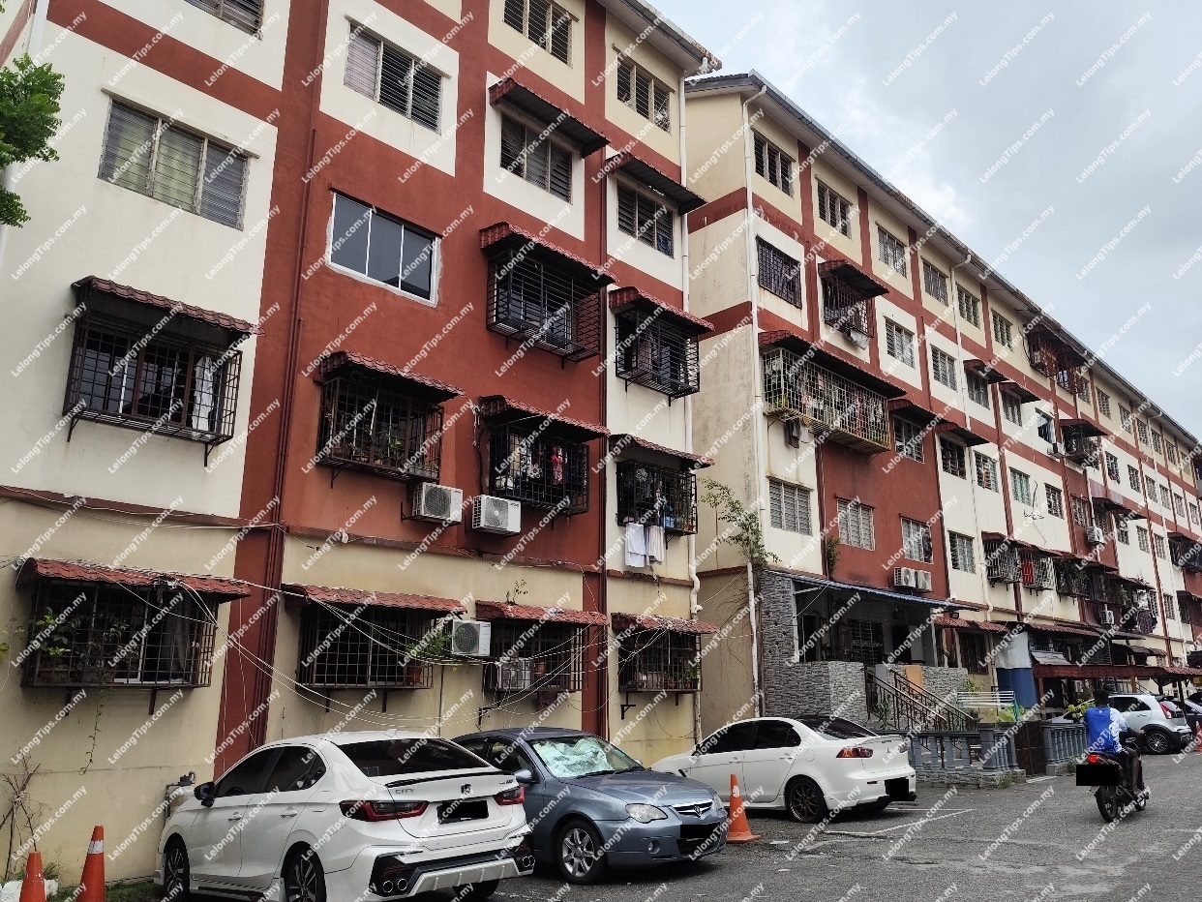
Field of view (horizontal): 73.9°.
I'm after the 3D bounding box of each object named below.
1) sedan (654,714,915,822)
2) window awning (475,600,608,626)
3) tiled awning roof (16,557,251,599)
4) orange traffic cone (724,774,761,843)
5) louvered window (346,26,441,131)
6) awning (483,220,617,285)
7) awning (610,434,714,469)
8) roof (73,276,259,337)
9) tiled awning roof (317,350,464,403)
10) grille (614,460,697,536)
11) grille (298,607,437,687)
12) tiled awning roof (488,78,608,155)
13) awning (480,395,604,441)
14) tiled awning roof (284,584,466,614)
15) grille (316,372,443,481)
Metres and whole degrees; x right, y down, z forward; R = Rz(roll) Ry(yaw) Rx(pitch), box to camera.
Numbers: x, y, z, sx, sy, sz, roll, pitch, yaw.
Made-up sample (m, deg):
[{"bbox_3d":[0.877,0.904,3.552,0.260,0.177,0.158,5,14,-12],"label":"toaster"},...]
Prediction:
[{"bbox_3d":[2.740,5.100,13.100,1.760,1.480,4.570,11,-18,-39],"label":"sedan"},{"bbox_3d":[-0.870,2.518,12.425,2.060,0.300,0.750,15,-22,-42],"label":"window awning"},{"bbox_3d":[-4.977,1.387,8.601,2.070,0.320,0.820,15,-22,-42],"label":"tiled awning roof"},{"bbox_3d":[1.716,4.407,9.900,0.390,0.730,0.390,-7,-18,24],"label":"orange traffic cone"},{"bbox_3d":[-3.328,-6.037,12.995,0.120,1.140,1.725,-14,-19,42],"label":"louvered window"},{"bbox_3d":[-0.894,-3.493,14.380,0.843,0.393,2.500,-14,-20,43],"label":"awning"},{"bbox_3d":[1.276,0.042,15.828,0.630,0.340,2.550,-14,-19,42],"label":"awning"},{"bbox_3d":[-5.021,-1.616,9.362,0.930,0.410,1.860,-14,-19,42],"label":"roof"},{"bbox_3d":[-2.922,-1.042,11.354,1.830,0.270,0.800,15,-22,-42],"label":"tiled awning roof"},{"bbox_3d":[1.117,0.940,15.558,0.450,1.190,1.860,-14,-19,42],"label":"grille"},{"bbox_3d":[-3.073,2.605,10.647,0.500,1.110,1.730,-14,-19,42],"label":"grille"},{"bbox_3d":[-0.910,-6.240,15.093,0.700,0.350,2.470,-14,-19,42],"label":"tiled awning roof"},{"bbox_3d":[-0.890,-0.573,13.756,0.678,0.327,2.335,-14,-20,43],"label":"awning"},{"bbox_3d":[-2.913,1.949,10.499,2.190,0.330,0.820,15,-22,-42],"label":"tiled awning roof"},{"bbox_3d":[-3.128,-0.247,11.488,0.444,1.130,1.714,-14,-20,43],"label":"grille"}]

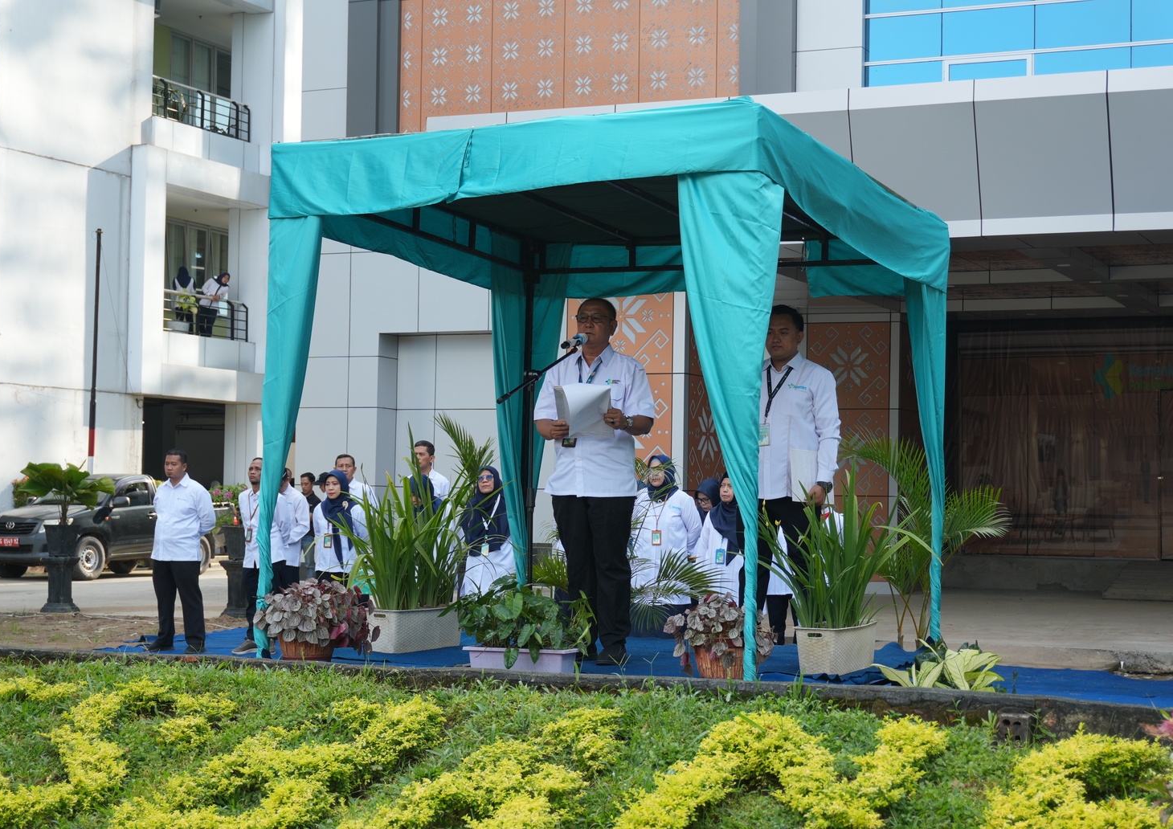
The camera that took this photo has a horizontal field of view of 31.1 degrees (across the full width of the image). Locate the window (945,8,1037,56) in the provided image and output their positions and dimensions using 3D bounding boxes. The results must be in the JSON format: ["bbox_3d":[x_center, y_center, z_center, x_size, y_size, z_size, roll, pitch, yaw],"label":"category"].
[{"bbox_3d":[5.154,-4.913,27.000,1.220,0.600,0.100,0,-2,25],"label":"window"}]

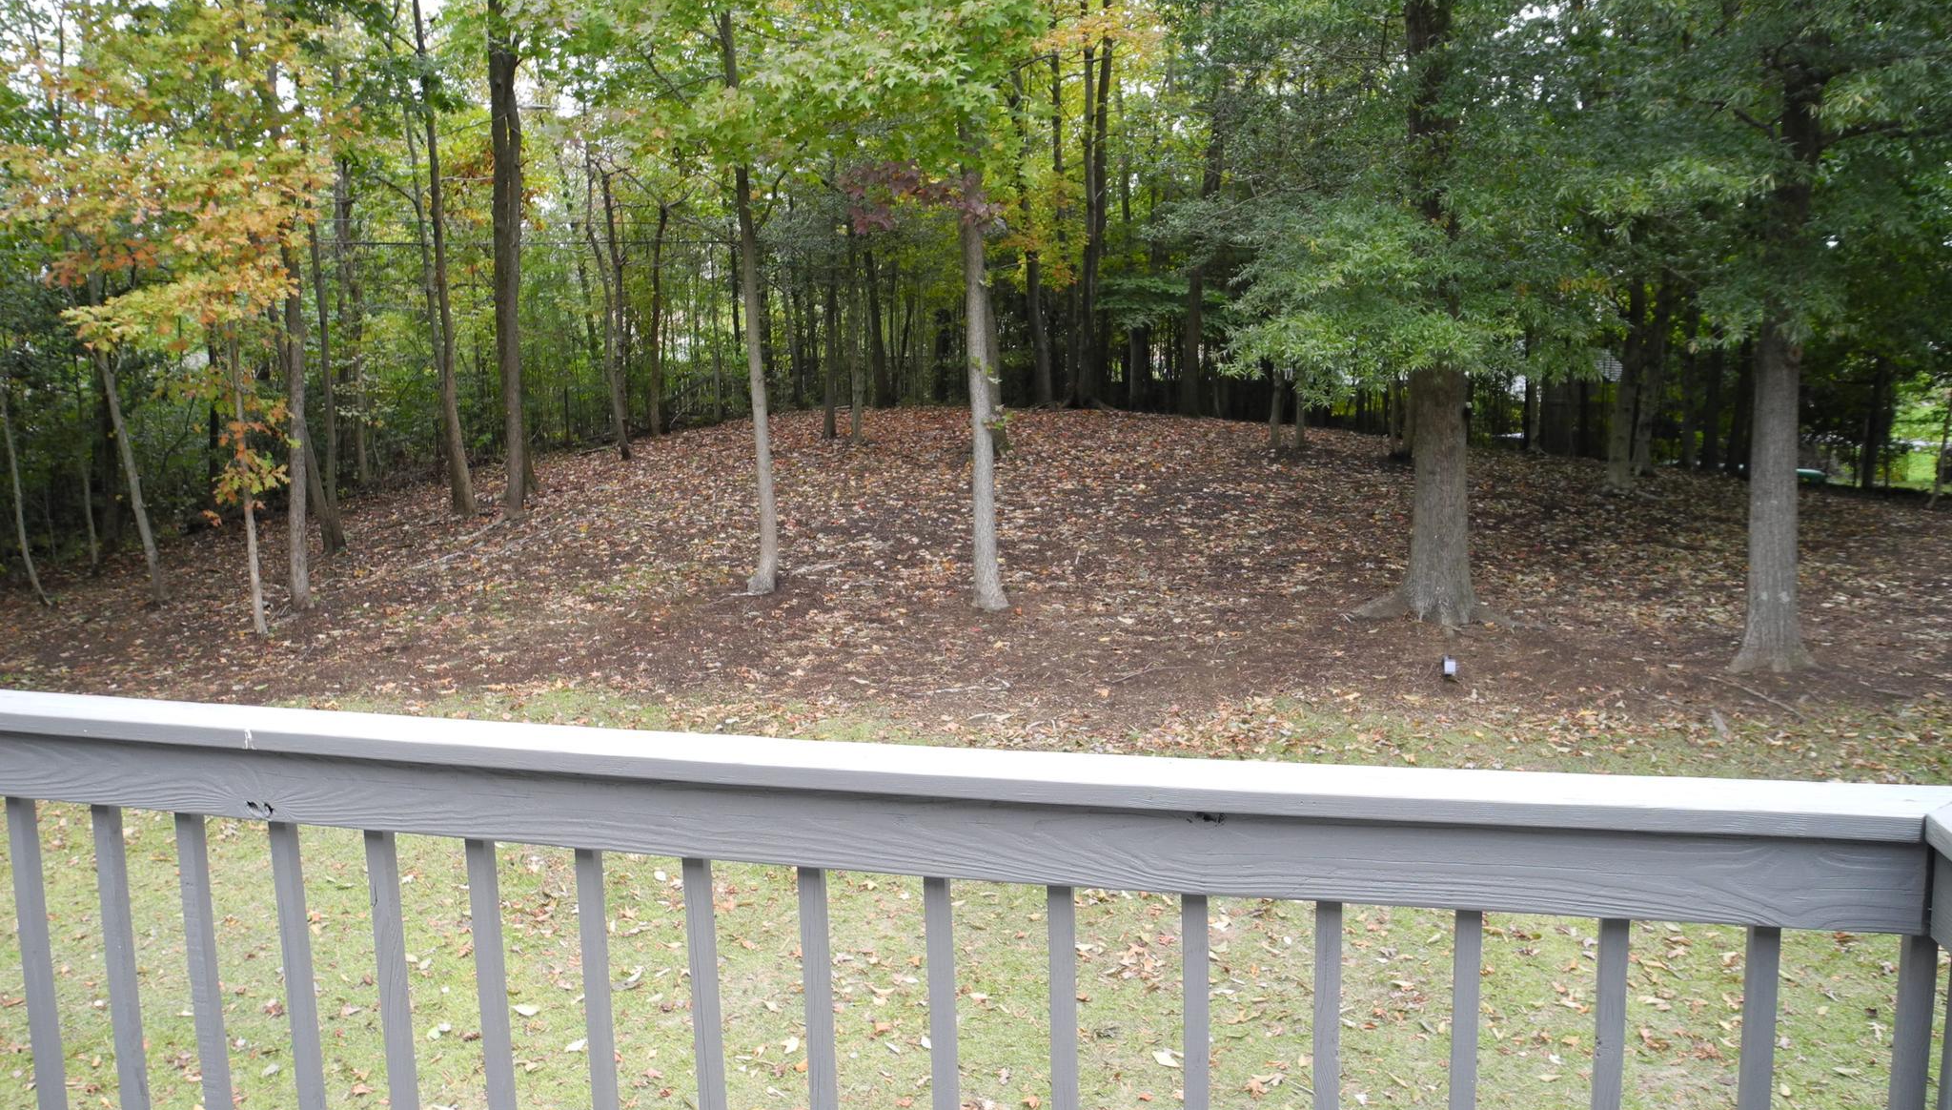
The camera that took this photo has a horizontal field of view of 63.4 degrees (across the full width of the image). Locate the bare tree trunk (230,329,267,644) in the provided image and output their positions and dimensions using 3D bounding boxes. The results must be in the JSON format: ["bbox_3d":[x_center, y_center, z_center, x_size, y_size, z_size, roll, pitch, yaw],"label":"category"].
[{"bbox_3d":[-6.794,-0.620,14.751,0.141,2.822,0.110,-5,10,-25],"label":"bare tree trunk"}]

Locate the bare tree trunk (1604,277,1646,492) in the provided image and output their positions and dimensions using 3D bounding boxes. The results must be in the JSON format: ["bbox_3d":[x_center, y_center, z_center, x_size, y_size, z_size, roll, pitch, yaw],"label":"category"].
[{"bbox_3d":[8.785,-2.271,21.304,0.380,2.800,0.380,-1,8,0],"label":"bare tree trunk"}]

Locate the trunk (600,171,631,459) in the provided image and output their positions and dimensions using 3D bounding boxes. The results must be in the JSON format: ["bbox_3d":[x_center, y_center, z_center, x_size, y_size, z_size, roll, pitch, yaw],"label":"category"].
[{"bbox_3d":[-5.096,-3.366,22.223,0.220,3.970,0.220,-1,8,0],"label":"trunk"}]

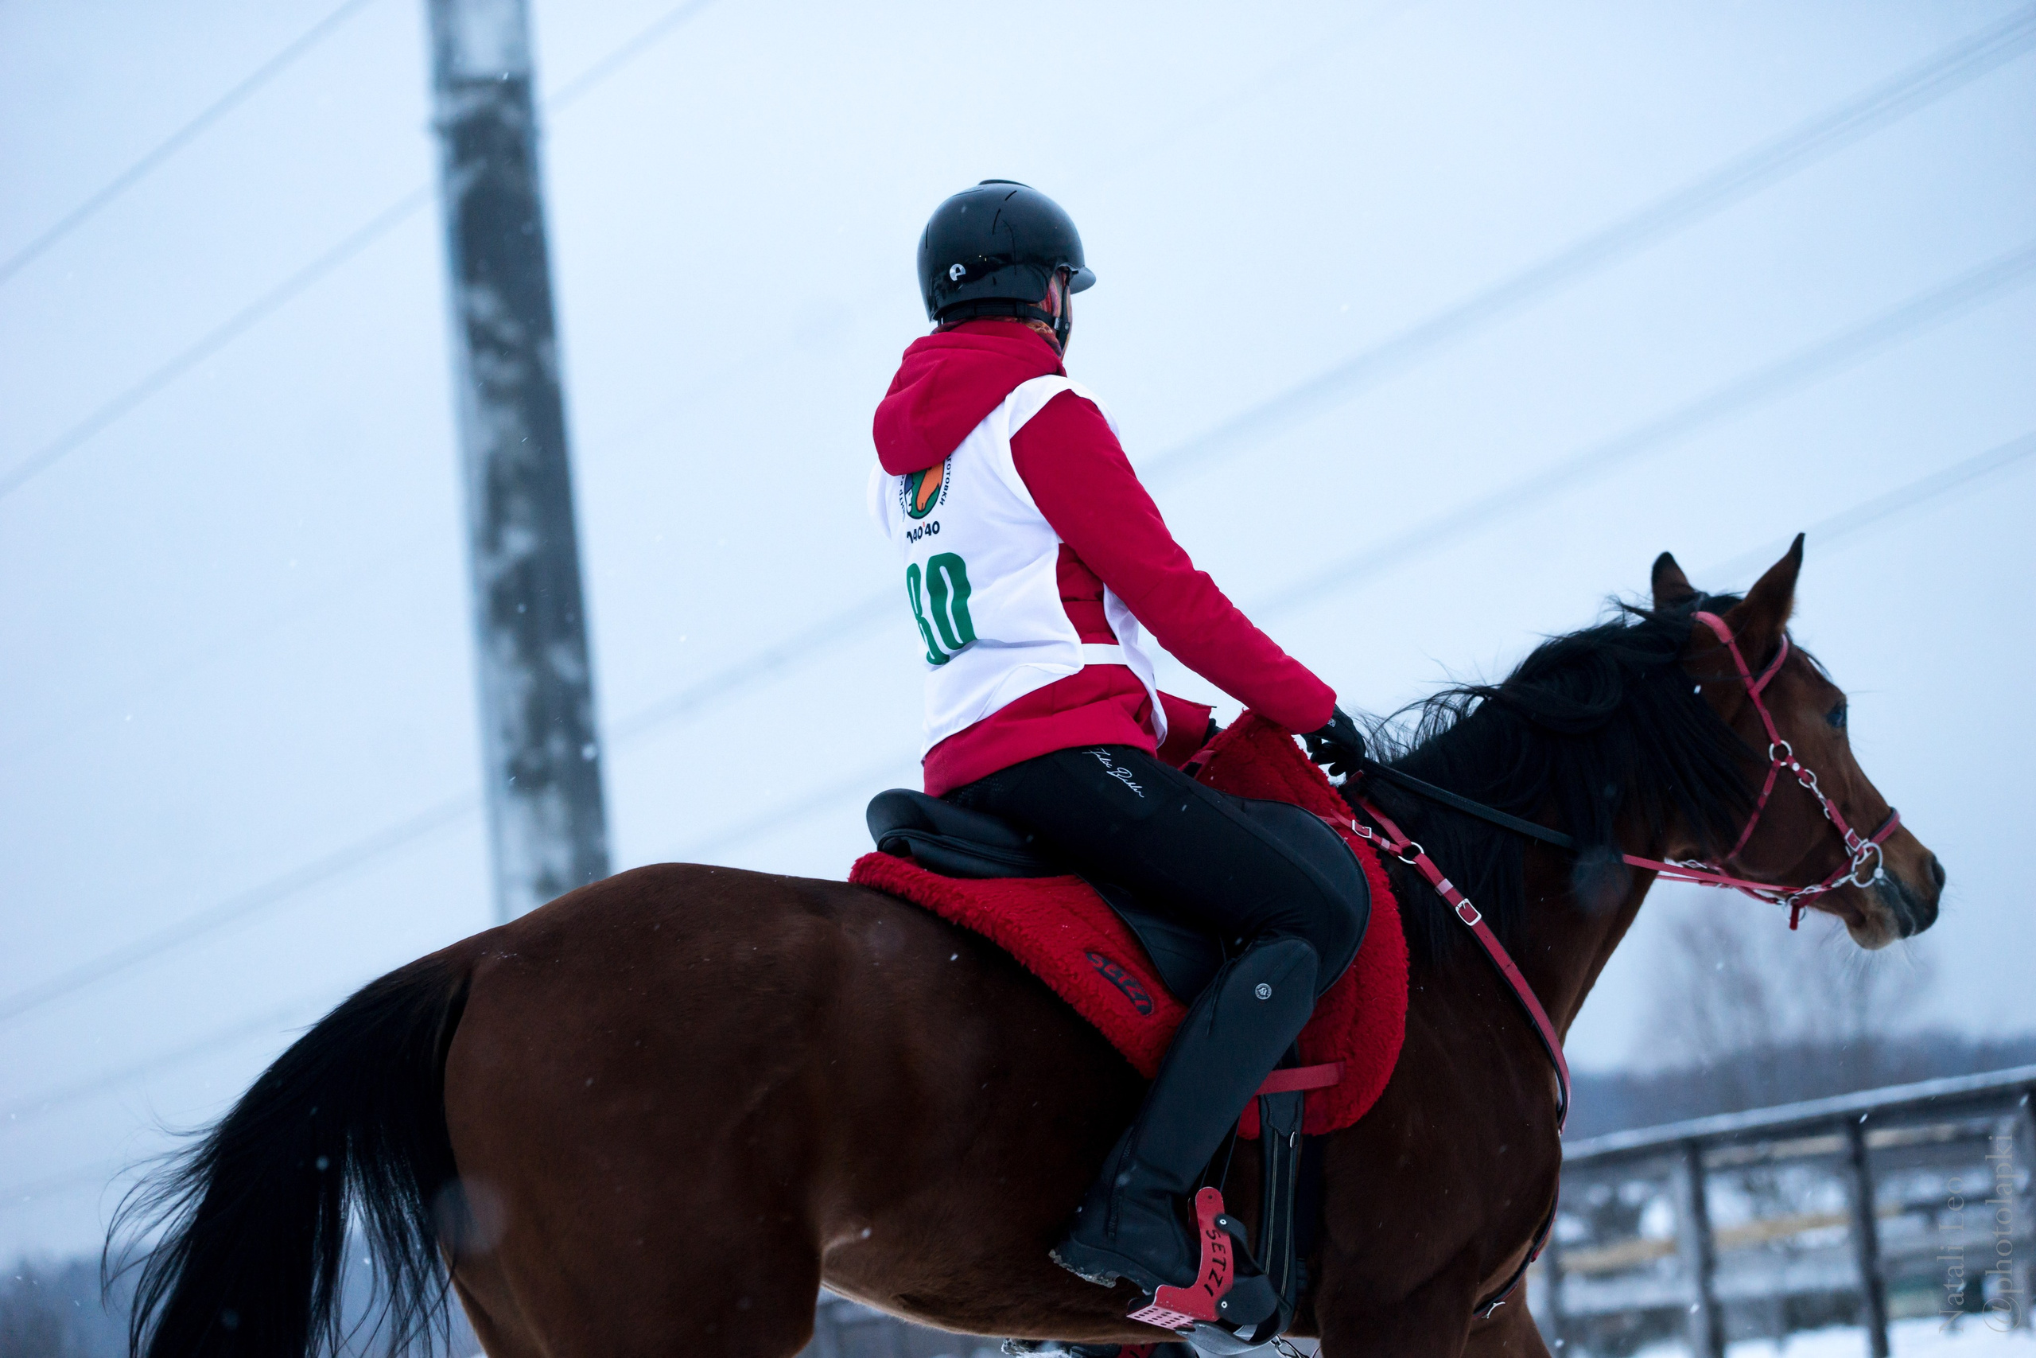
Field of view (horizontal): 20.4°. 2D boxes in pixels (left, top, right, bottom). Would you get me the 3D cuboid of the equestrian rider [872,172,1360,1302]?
[{"bbox_3d":[0.127,0.092,7.200,0.640,1.460,0.640,-3,-6,-25],"label":"equestrian rider"}]

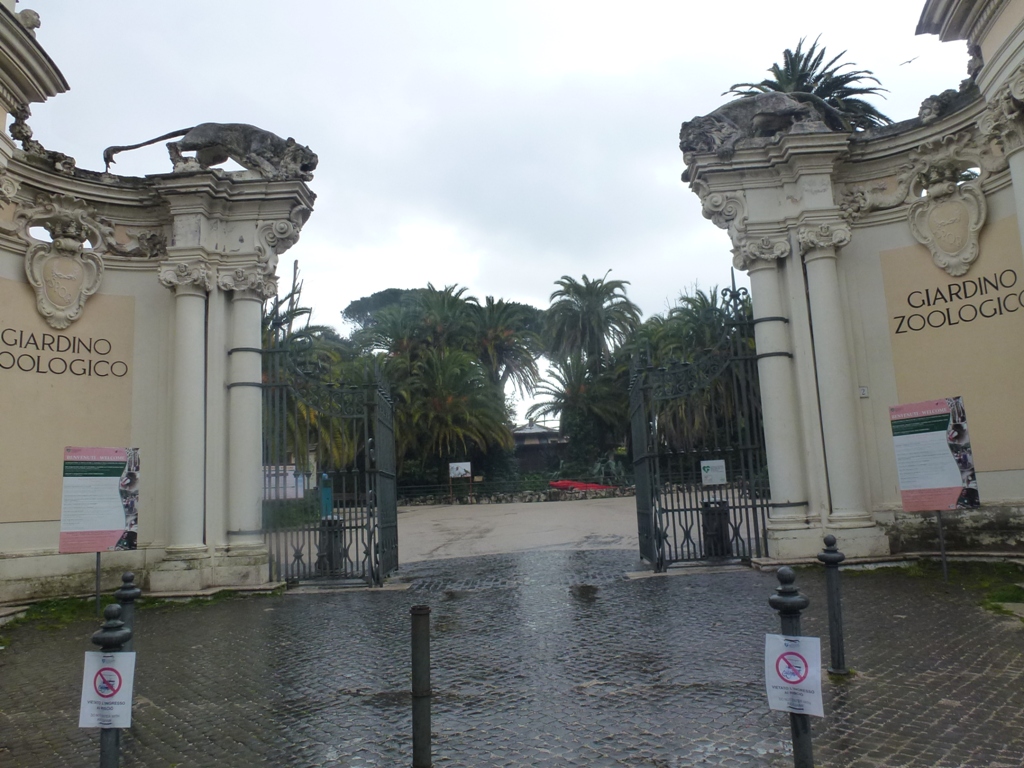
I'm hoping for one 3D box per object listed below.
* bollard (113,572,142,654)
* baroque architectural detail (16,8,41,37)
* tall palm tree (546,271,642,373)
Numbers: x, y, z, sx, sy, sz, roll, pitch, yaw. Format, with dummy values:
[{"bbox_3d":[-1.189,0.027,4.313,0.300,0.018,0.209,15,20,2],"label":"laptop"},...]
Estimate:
[{"bbox_3d":[-3.032,2.022,5.590,0.215,1.050,0.215,-3,-8,0],"label":"bollard"},{"bbox_3d":[-8.082,-6.026,11.868,0.420,0.520,0.400,-5,-8,14],"label":"baroque architectural detail"},{"bbox_3d":[6.683,-0.513,56.538,7.600,17.000,7.600,-3,-8,0],"label":"tall palm tree"}]

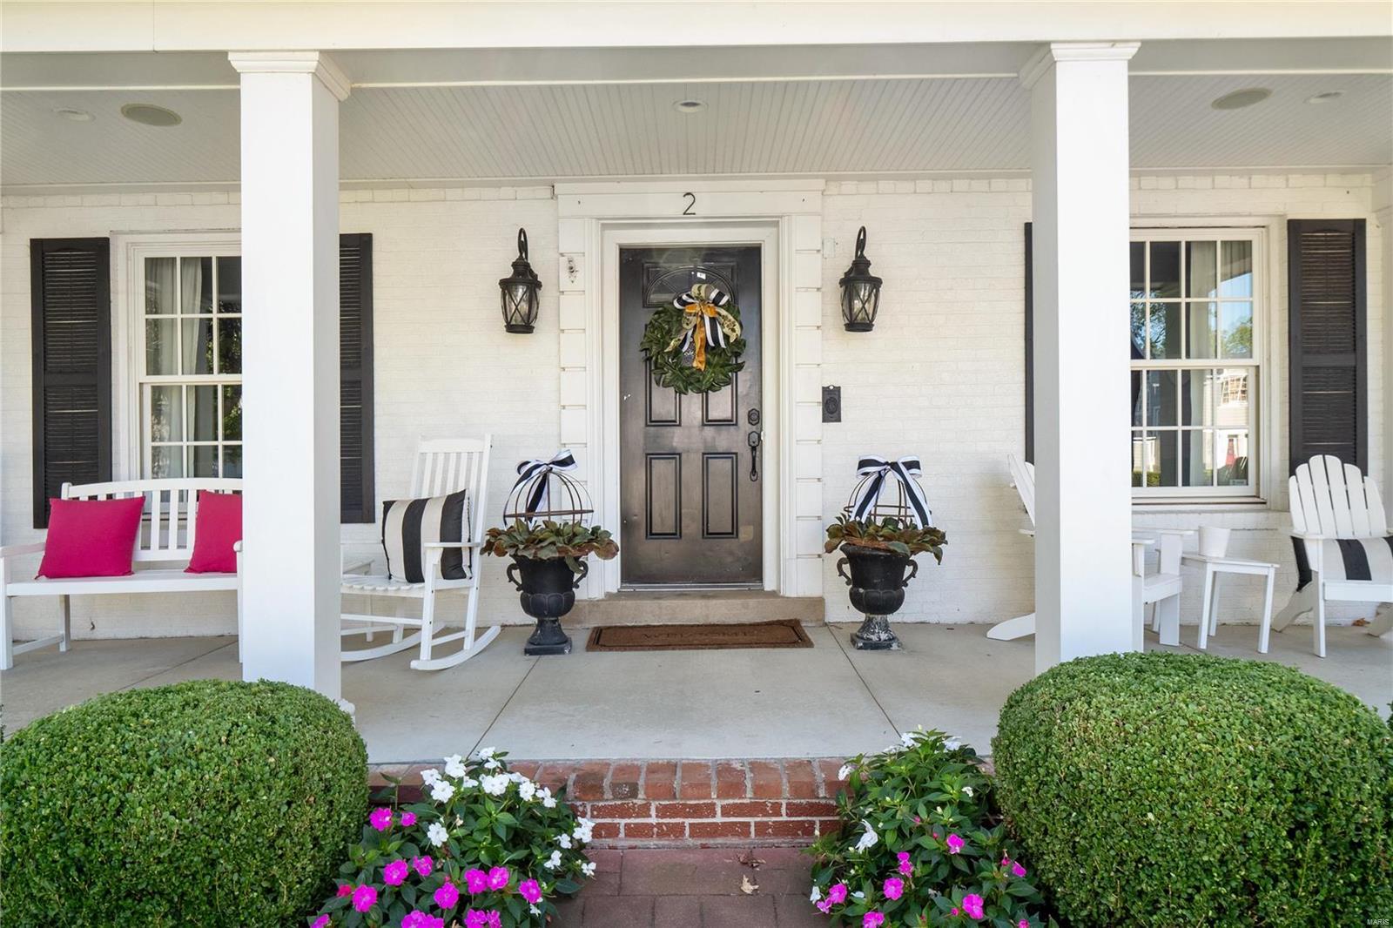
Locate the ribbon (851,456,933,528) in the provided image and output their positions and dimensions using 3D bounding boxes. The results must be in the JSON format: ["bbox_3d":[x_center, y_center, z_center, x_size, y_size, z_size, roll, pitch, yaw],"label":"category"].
[{"bbox_3d":[1.035,0.147,4.920,0.430,0.375,0.250,0,0,0],"label":"ribbon"}]

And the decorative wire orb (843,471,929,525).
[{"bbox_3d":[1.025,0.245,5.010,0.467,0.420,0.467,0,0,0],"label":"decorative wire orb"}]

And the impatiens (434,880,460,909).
[{"bbox_3d":[-0.577,0.996,2.150,0.058,0.066,0.035,0,-18,-7],"label":"impatiens"}]

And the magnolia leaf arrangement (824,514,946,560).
[{"bbox_3d":[0.983,0.384,4.820,0.620,0.250,0.560,0,0,0],"label":"magnolia leaf arrangement"}]

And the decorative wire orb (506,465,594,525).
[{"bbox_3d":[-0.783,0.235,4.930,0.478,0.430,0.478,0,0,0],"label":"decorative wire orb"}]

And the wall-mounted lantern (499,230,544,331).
[{"bbox_3d":[-0.978,-1.026,5.180,0.225,0.590,0.280,0,0,0],"label":"wall-mounted lantern"}]

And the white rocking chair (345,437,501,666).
[{"bbox_3d":[-1.437,0.428,4.820,0.640,1.120,0.870,0,0,21],"label":"white rocking chair"}]

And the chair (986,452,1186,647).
[{"bbox_3d":[2.047,0.437,4.882,0.880,0.970,0.690,0,0,44],"label":"chair"}]

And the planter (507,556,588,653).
[{"bbox_3d":[-0.792,0.735,4.930,0.433,0.500,0.370,0,0,0],"label":"planter"}]

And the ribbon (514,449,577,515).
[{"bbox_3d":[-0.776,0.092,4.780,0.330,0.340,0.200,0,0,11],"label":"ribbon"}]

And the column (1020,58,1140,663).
[{"bbox_3d":[1.372,-0.225,3.330,0.310,2.420,0.310,0,0,0],"label":"column"}]

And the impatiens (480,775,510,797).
[{"bbox_3d":[-0.565,0.900,2.600,0.082,0.064,0.045,0,-18,-6],"label":"impatiens"}]

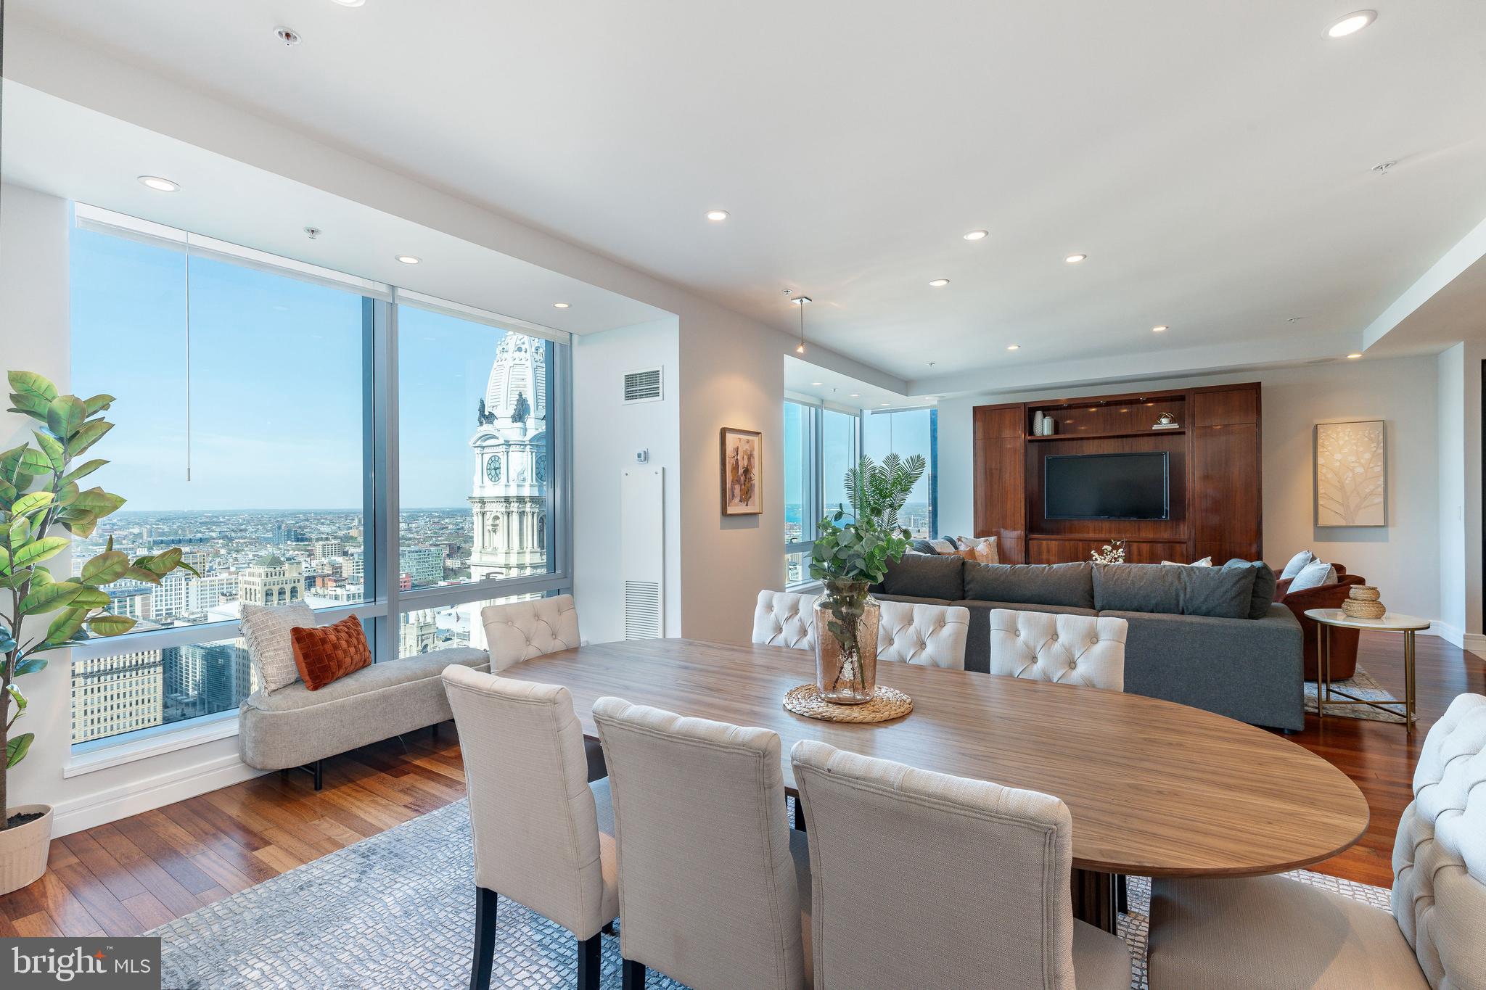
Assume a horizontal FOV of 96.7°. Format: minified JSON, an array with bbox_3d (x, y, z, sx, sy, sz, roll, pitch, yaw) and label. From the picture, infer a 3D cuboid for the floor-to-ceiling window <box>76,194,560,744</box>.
[{"bbox_3d":[-2.158,-0.054,4.084,0.120,2.432,2.876,-1,0,34],"label":"floor-to-ceiling window"}]

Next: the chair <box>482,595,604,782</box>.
[{"bbox_3d":[-0.679,0.949,2.766,0.620,0.970,0.485,-1,0,36],"label":"chair"}]

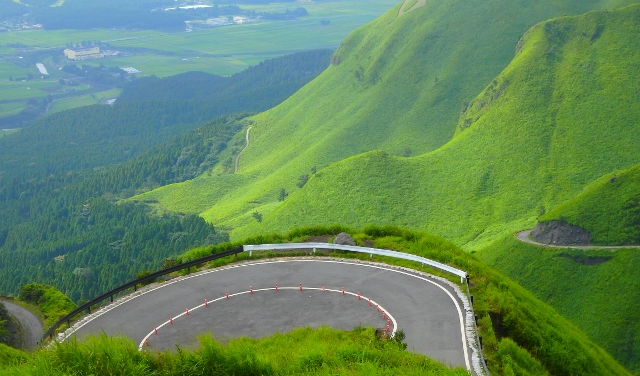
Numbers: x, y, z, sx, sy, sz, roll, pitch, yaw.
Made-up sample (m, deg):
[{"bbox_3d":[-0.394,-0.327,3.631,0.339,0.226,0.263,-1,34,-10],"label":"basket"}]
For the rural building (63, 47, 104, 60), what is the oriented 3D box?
[{"bbox_3d":[-437.118,-248.750,2499.910,62.000,14.000,34.000,-10,17,-37],"label":"rural building"}]

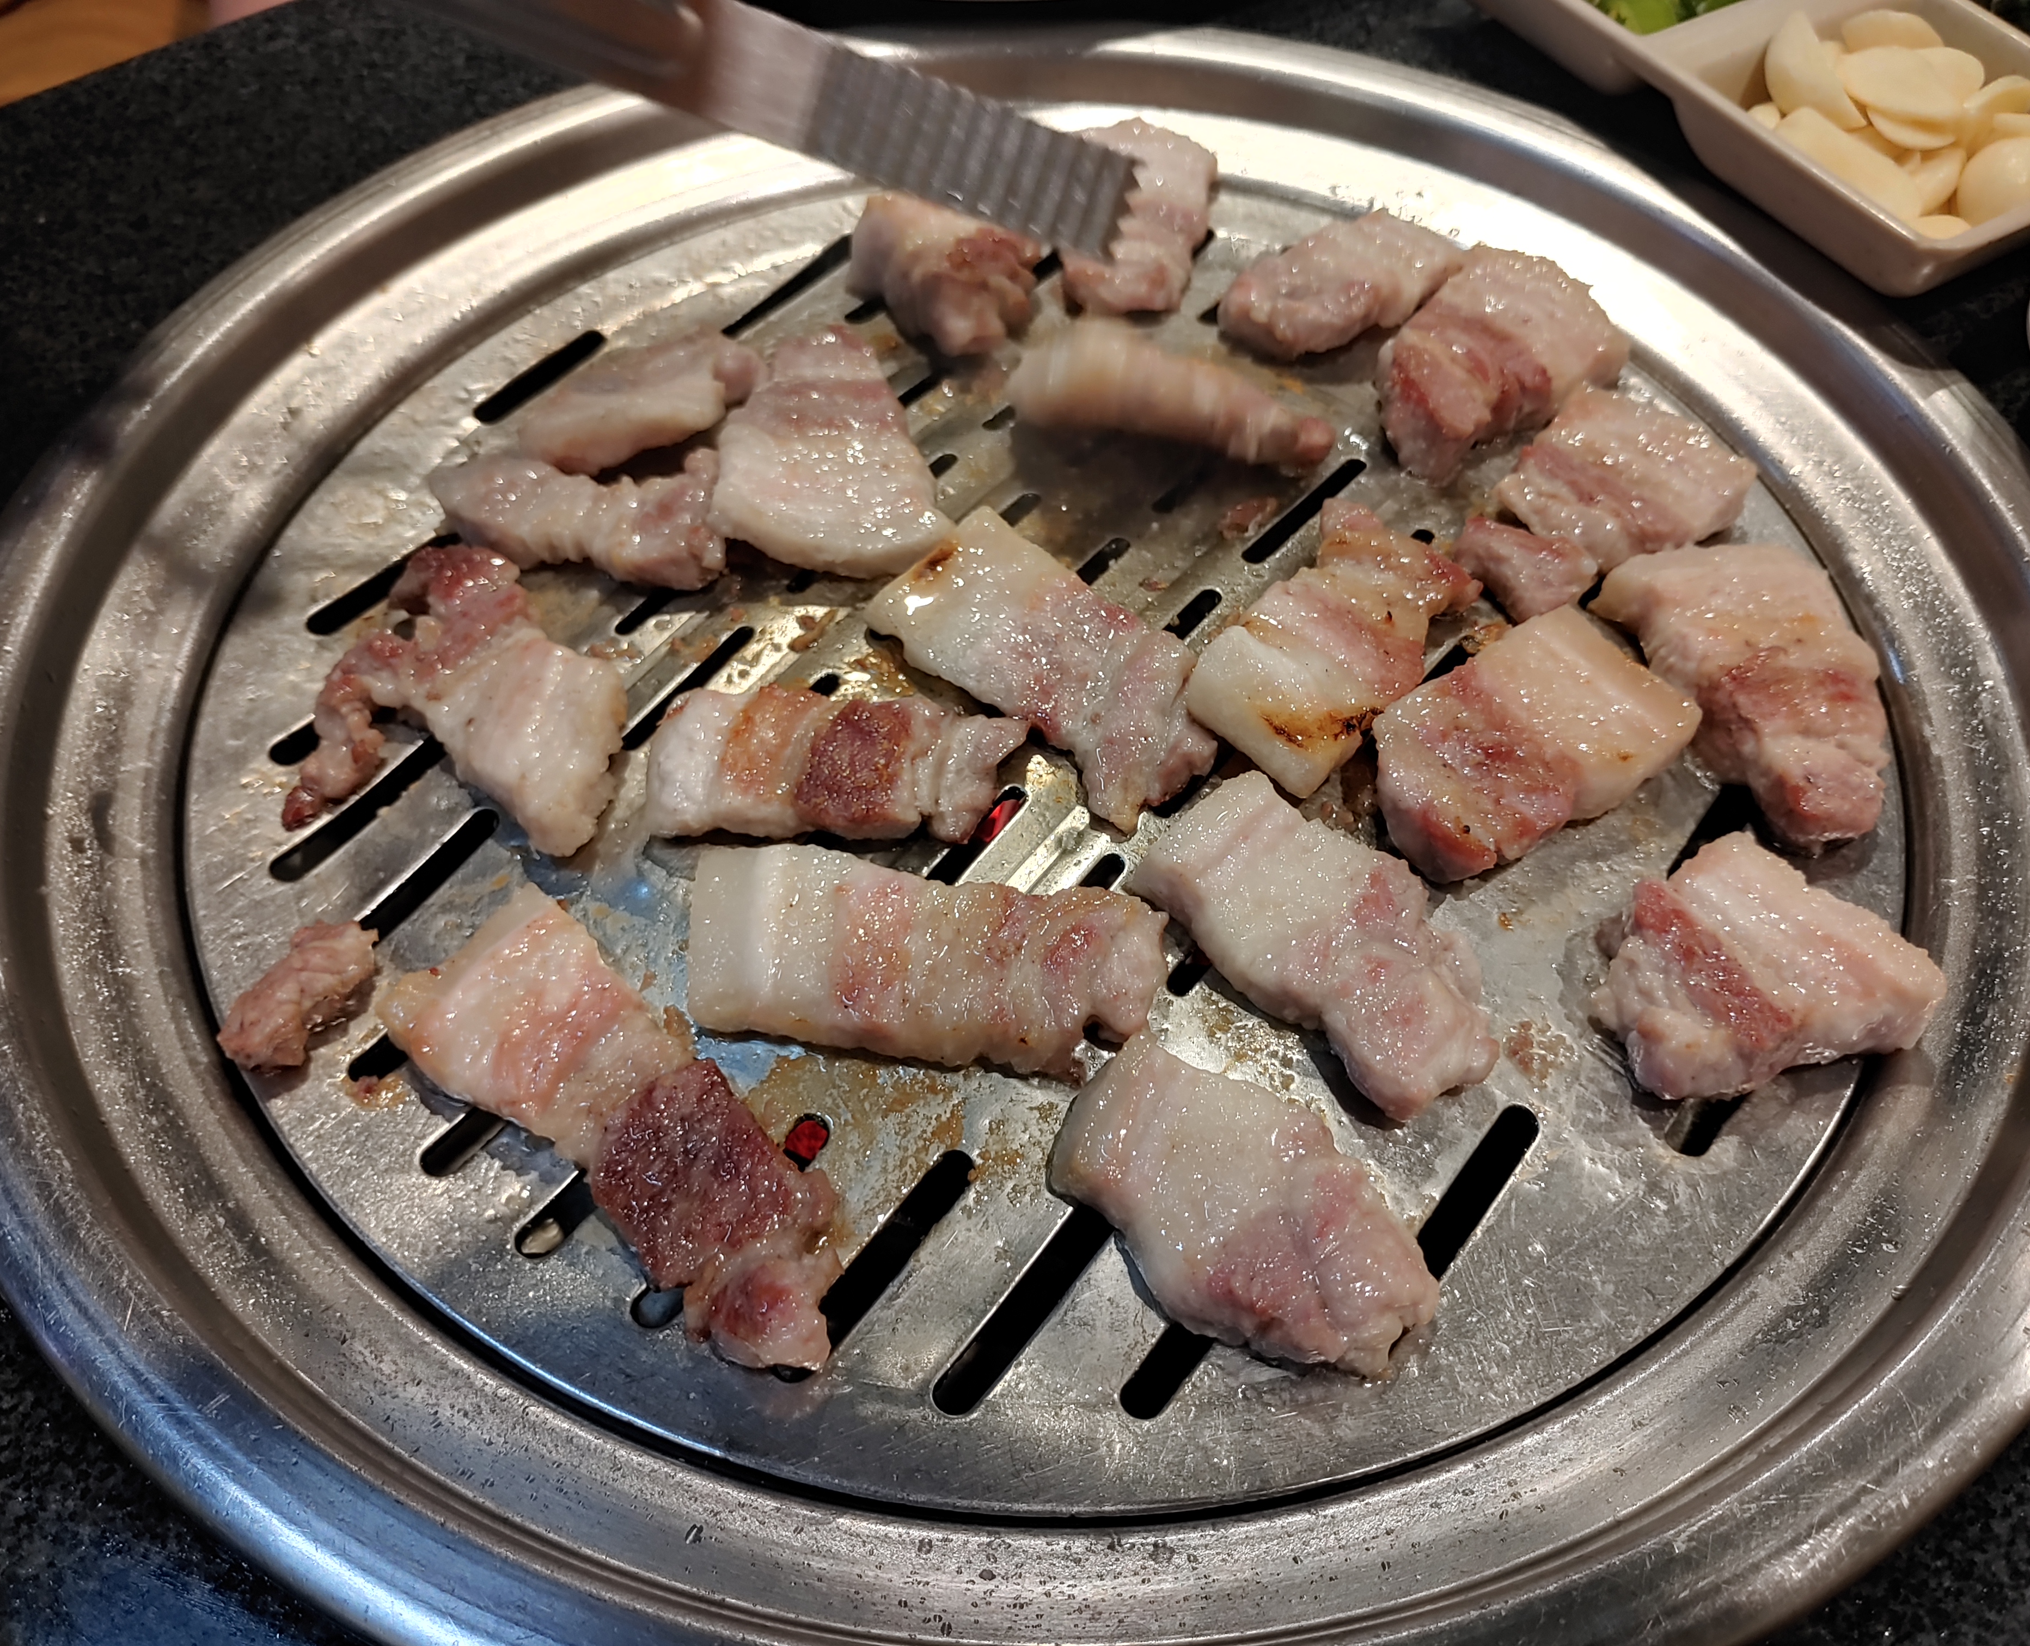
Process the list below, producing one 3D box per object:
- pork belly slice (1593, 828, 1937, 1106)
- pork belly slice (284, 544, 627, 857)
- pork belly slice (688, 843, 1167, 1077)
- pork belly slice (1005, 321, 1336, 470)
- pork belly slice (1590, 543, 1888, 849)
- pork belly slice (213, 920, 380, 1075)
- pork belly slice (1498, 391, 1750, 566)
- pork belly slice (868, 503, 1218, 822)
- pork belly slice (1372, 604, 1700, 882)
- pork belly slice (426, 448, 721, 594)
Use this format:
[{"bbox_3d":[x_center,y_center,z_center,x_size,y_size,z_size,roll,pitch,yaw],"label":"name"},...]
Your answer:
[{"bbox_3d":[0.112,0.025,0.252,0.041,0.021,0.038,-25,59,-19],"label":"pork belly slice"},{"bbox_3d":[-0.091,-0.021,0.284,0.052,0.014,0.057,6,54,2],"label":"pork belly slice"},{"bbox_3d":[-0.013,0.018,0.237,0.068,0.011,0.029,6,53,4],"label":"pork belly slice"},{"bbox_3d":[0.030,-0.082,0.318,0.064,0.018,0.021,11,54,-7],"label":"pork belly slice"},{"bbox_3d":[0.131,-0.023,0.287,0.036,0.021,0.059,-16,56,-13],"label":"pork belly slice"},{"bbox_3d":[-0.102,0.023,0.234,0.011,0.010,0.022,18,55,13],"label":"pork belly slice"},{"bbox_3d":[0.112,-0.065,0.300,0.037,0.013,0.033,-34,60,-23],"label":"pork belly slice"},{"bbox_3d":[0.007,-0.028,0.272,0.031,0.010,0.063,-37,62,-25],"label":"pork belly slice"},{"bbox_3d":[0.081,-0.015,0.263,0.052,0.013,0.031,-28,58,-20],"label":"pork belly slice"},{"bbox_3d":[-0.076,-0.057,0.293,0.047,0.012,0.025,10,54,6],"label":"pork belly slice"}]

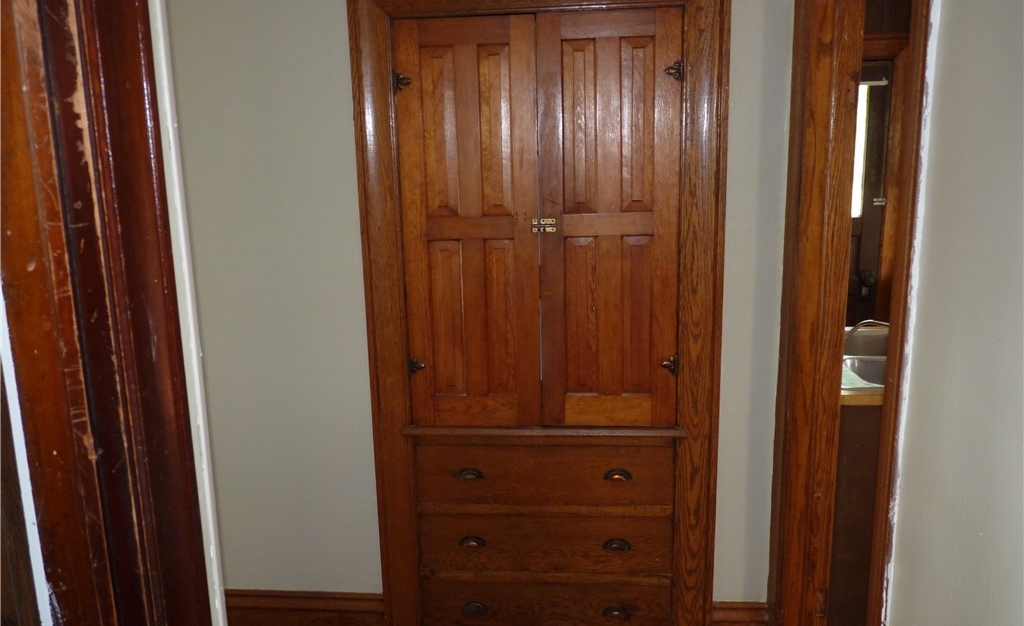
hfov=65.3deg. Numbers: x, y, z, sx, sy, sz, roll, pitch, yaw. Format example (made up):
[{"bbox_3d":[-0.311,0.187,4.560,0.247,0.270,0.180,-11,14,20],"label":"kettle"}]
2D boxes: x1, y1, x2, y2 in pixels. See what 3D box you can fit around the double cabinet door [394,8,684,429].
[{"bbox_3d":[0.080,-0.241,2.364,0.815,1.215,0.045,0,12,5],"label":"double cabinet door"}]

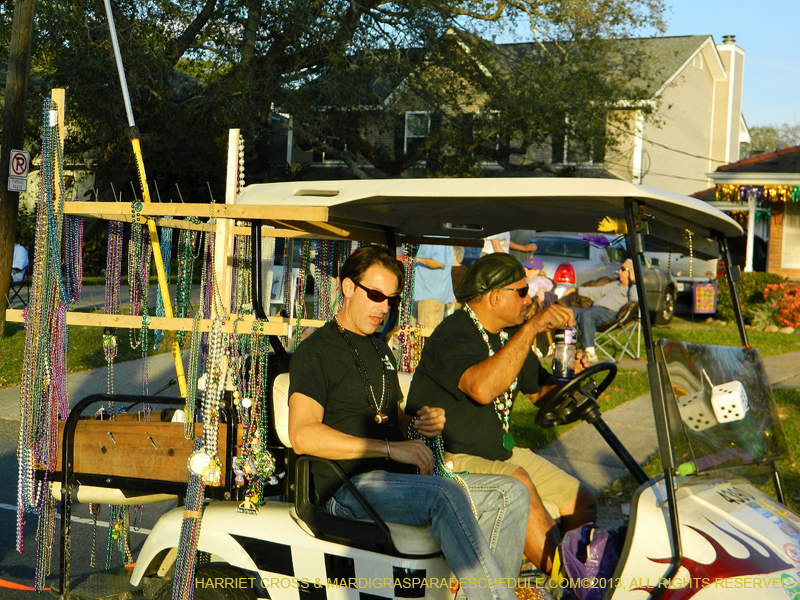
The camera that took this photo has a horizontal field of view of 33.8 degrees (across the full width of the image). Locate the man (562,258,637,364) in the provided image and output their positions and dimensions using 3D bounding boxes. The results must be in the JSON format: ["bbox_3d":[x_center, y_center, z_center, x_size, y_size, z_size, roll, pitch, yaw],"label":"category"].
[{"bbox_3d":[2.217,0.114,14.350,0.850,1.120,0.580,2,2,-13],"label":"man"}]

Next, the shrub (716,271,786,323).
[{"bbox_3d":[6.484,-0.046,24.300,1.300,0.970,1.100,4,2,30],"label":"shrub"}]

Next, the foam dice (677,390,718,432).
[{"bbox_3d":[0.864,0.323,3.820,0.077,0.077,0.077,-26,26,33],"label":"foam dice"}]

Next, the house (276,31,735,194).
[{"bbox_3d":[4.074,-4.772,45.677,13.200,8.600,11.400,4,2,30],"label":"house"}]

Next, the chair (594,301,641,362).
[{"bbox_3d":[2.389,0.323,14.400,0.580,0.780,0.660,2,2,-13],"label":"chair"}]

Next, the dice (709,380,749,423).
[{"bbox_3d":[0.941,0.290,3.760,0.077,0.077,0.077,-12,32,26],"label":"dice"}]

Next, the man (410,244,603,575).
[{"bbox_3d":[0.359,0.399,4.505,0.660,1.110,0.600,4,2,26],"label":"man"}]

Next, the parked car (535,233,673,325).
[{"bbox_3d":[2.908,-0.342,20.734,1.800,1.430,4.850,4,2,30],"label":"parked car"}]

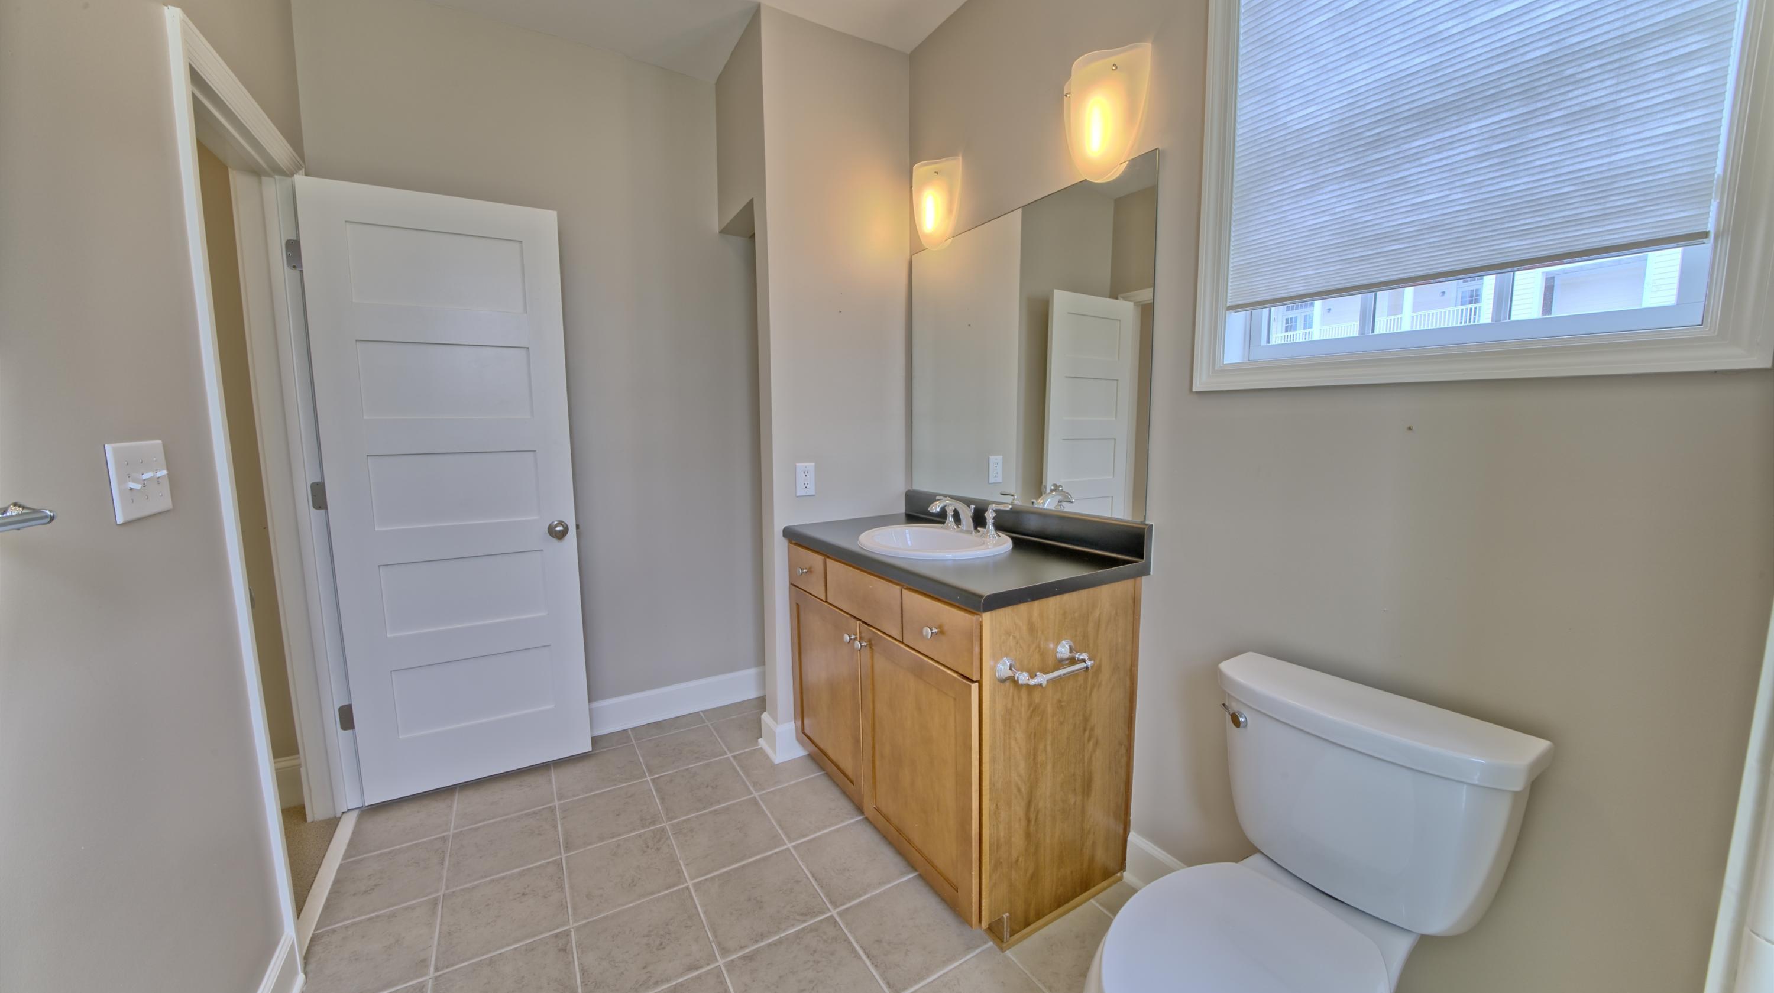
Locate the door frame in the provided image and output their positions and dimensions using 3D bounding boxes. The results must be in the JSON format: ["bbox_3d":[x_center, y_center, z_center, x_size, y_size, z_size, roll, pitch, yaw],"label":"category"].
[{"bbox_3d":[-1.644,0.059,1.553,0.151,2.080,0.871,-4,7,-32],"label":"door frame"}]

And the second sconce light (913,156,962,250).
[{"bbox_3d":[0.163,-1.079,2.228,0.110,0.297,0.234,-4,7,-32],"label":"second sconce light"}]

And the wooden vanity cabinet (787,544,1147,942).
[{"bbox_3d":[0.164,0.624,1.975,0.570,0.863,1.111,-4,7,-32],"label":"wooden vanity cabinet"}]

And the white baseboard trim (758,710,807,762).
[{"bbox_3d":[-0.407,0.944,2.366,0.151,0.145,0.155,-4,7,-32],"label":"white baseboard trim"}]

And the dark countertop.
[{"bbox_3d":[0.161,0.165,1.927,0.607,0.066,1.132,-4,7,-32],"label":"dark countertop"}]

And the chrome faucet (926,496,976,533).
[{"bbox_3d":[0.224,0.070,2.000,0.194,0.126,0.058,-4,7,-32],"label":"chrome faucet"}]

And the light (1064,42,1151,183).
[{"bbox_3d":[0.567,-1.011,1.588,0.110,0.297,0.234,-4,7,-32],"label":"light"}]

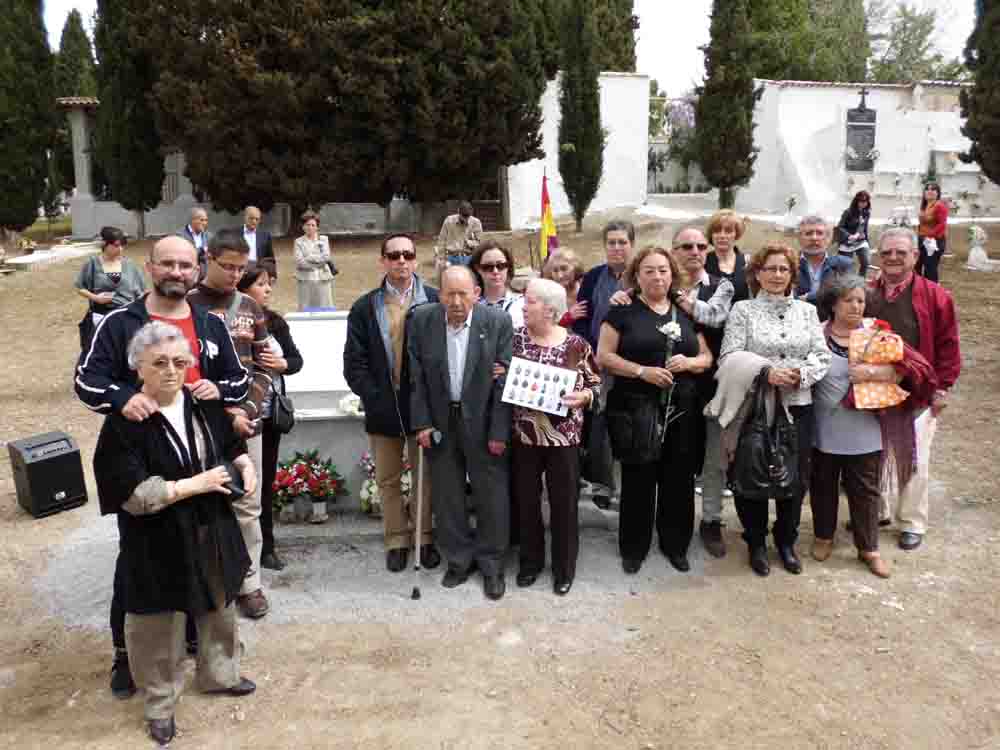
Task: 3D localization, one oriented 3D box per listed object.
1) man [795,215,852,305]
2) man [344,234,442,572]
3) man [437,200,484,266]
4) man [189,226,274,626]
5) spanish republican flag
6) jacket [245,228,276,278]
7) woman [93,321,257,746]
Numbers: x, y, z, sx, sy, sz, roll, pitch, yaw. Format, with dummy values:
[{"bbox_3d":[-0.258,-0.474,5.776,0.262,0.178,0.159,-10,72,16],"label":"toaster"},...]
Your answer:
[{"bbox_3d":[2.074,-0.167,4.941,0.520,1.740,0.340,3,10,20],"label":"man"},{"bbox_3d":[-0.537,0.155,3.899,0.540,1.740,0.380,-2,9,-5],"label":"man"},{"bbox_3d":[-0.442,-1.275,9.237,0.520,1.700,0.360,-1,9,-3],"label":"man"},{"bbox_3d":[-1.192,0.233,3.372,0.500,1.750,0.400,-6,10,-26],"label":"man"},{"bbox_3d":[0.442,-1.370,6.700,0.200,0.820,0.150,0,6,0],"label":"spanish republican flag"},{"bbox_3d":[-2.569,-1.186,7.923,0.490,0.750,0.290,0,6,3],"label":"jacket"},{"bbox_3d":[-1.255,0.547,2.896,0.530,1.510,0.420,-5,7,-40],"label":"woman"}]

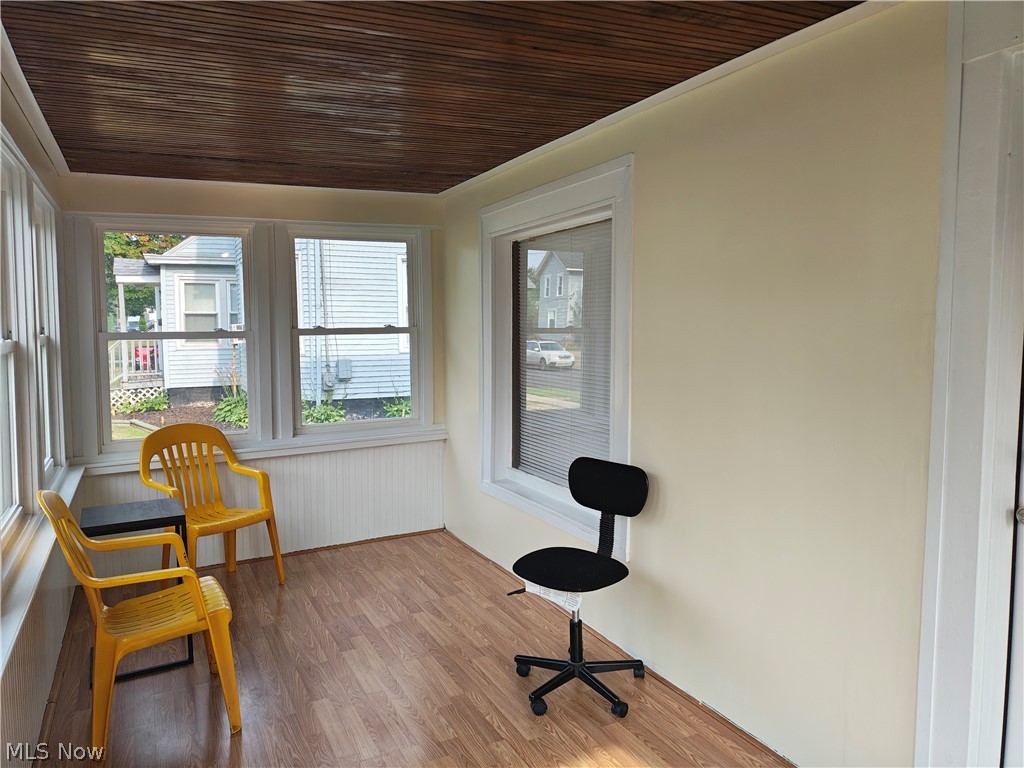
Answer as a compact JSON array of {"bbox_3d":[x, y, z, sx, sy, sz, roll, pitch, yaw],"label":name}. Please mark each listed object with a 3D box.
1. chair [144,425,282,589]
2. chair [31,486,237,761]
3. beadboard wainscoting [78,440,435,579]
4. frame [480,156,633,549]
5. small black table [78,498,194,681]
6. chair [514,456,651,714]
[{"bbox_3d":[-1.679,0.686,4.107,0.573,0.903,0.570,4,6,40],"label":"chair"},{"bbox_3d":[-1.366,0.801,2.731,0.573,0.903,0.570,-3,6,-29],"label":"chair"},{"bbox_3d":[-1.475,0.767,4.678,2.252,0.644,0.030,-3,5,-28],"label":"beadboard wainscoting"},{"bbox_3d":[0.198,-0.147,3.848,0.120,1.714,1.538,-3,5,-26],"label":"frame"},{"bbox_3d":[-1.634,0.883,3.226,0.390,0.659,0.353,-3,6,-30],"label":"small black table"},{"bbox_3d":[0.262,0.780,2.909,0.529,0.891,0.551,4,7,42],"label":"chair"}]

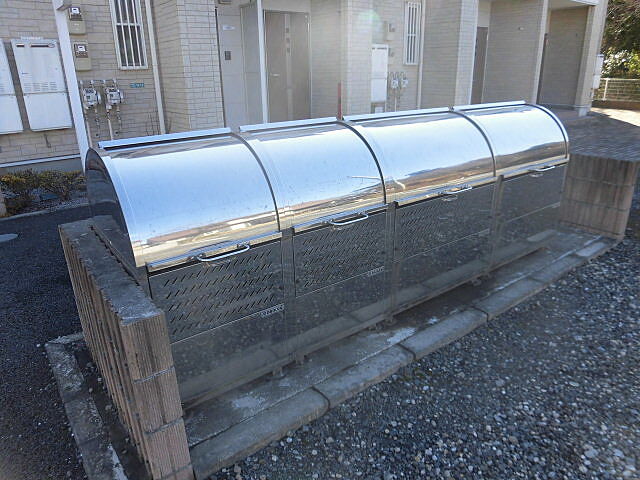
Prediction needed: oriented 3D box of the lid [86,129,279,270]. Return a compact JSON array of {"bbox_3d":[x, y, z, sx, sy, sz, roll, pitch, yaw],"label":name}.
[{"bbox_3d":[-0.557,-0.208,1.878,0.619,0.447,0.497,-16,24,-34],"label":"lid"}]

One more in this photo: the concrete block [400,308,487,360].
[{"bbox_3d":[0.700,0.537,2.486,0.644,0.102,0.122,-16,24,-34],"label":"concrete block"}]

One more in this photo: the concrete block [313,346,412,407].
[{"bbox_3d":[0.223,0.672,2.155,0.546,0.102,0.122,-16,24,-34],"label":"concrete block"}]

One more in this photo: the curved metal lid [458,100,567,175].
[{"bbox_3d":[1.363,-0.742,3.180,0.934,0.442,0.447,-16,24,-34],"label":"curved metal lid"}]

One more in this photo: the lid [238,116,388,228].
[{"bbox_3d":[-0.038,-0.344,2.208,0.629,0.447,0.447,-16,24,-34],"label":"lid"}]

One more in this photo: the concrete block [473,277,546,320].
[{"bbox_3d":[1.211,0.388,2.839,0.634,0.102,0.122,-16,24,-34],"label":"concrete block"}]

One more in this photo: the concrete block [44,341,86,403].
[{"bbox_3d":[-1.278,0.684,2.251,0.117,0.102,0.599,-16,24,-34],"label":"concrete block"}]

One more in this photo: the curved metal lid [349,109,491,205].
[{"bbox_3d":[0.603,-0.525,2.654,0.954,0.447,0.447,-16,24,-34],"label":"curved metal lid"}]

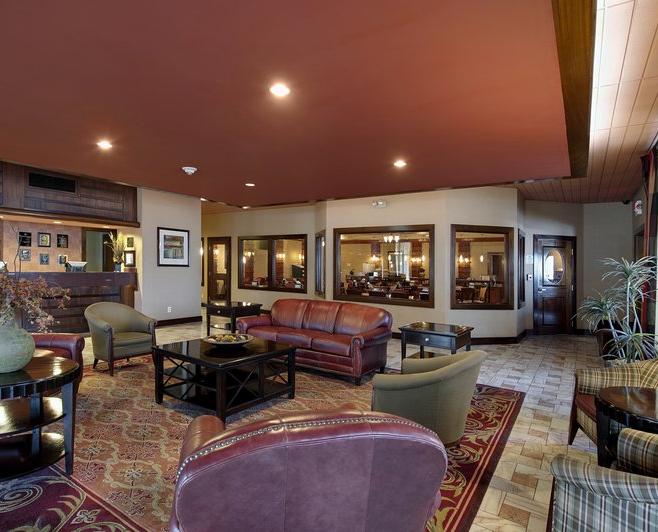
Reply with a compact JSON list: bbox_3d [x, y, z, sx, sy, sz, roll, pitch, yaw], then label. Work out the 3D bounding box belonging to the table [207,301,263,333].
[{"bbox_3d":[-1.773,1.045,7.007,0.770,0.670,0.730,1,0,34],"label":"table"}]

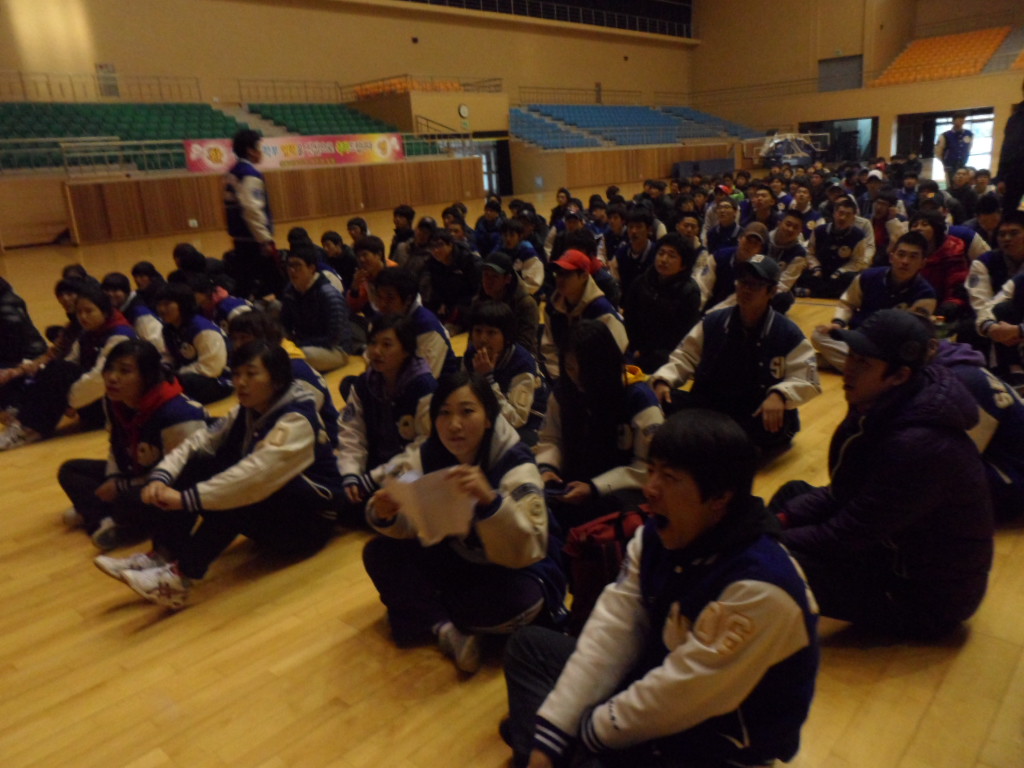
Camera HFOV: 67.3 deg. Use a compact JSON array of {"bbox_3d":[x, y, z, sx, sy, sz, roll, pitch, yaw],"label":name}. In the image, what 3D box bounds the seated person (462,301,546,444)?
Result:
[{"bbox_3d":[-0.069,0.055,3.340,0.600,0.800,0.660,5,18,30],"label":"seated person"}]

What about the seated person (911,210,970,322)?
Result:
[{"bbox_3d":[2.986,-0.809,5.583,0.660,0.830,0.580,-14,19,-32],"label":"seated person"}]

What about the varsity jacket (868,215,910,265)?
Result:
[{"bbox_3d":[3.764,-1.477,7.813,0.520,0.560,0.450,5,18,29],"label":"varsity jacket"}]

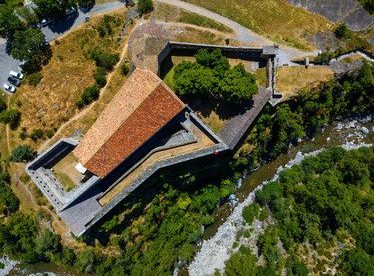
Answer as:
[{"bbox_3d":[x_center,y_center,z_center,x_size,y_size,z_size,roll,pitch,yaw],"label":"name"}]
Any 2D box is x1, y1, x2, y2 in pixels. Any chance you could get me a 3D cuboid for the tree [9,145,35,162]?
[{"bbox_3d":[-52.700,4.940,83.030,7.630,5.950,5.730,0,90,0],"label":"tree"}]

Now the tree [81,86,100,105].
[{"bbox_3d":[-29.960,-13.200,80.820,6.060,4.350,5.560,0,90,0],"label":"tree"}]

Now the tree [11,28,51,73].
[{"bbox_3d":[-47.470,-26.540,79.650,10.850,10.690,13.010,0,90,0],"label":"tree"}]

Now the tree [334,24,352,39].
[{"bbox_3d":[48.740,-33.170,81.020,5.230,3.950,4.140,0,90,0],"label":"tree"}]

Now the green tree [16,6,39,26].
[{"bbox_3d":[-50.150,-38.210,82.000,6.170,5.990,5.820,0,90,0],"label":"green tree"}]

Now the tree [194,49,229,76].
[{"bbox_3d":[7.690,-22.760,79.080,10.840,9.840,8.100,0,90,0],"label":"tree"}]

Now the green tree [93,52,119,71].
[{"bbox_3d":[-25.320,-23.760,80.850,8.000,4.310,5.490,0,90,0],"label":"green tree"}]

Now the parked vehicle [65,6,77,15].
[{"bbox_3d":[-37.600,-41.430,84.200,4.200,1.550,1.800,-22,90,0],"label":"parked vehicle"}]

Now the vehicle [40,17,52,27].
[{"bbox_3d":[-45.660,-37.660,84.200,4.200,1.550,1.800,-21,90,0],"label":"vehicle"}]

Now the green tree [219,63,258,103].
[{"bbox_3d":[15.360,-16.550,78.400,11.810,11.200,11.780,0,90,0],"label":"green tree"}]

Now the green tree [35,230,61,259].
[{"bbox_3d":[-46.550,35.200,87.340,7.570,9.330,9.490,0,90,0],"label":"green tree"}]

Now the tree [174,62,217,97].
[{"bbox_3d":[2.550,-17.520,78.670,12.600,10.660,10.000,0,90,0],"label":"tree"}]

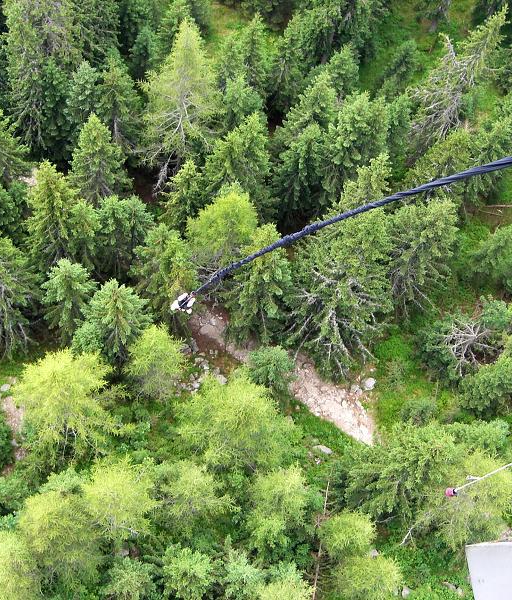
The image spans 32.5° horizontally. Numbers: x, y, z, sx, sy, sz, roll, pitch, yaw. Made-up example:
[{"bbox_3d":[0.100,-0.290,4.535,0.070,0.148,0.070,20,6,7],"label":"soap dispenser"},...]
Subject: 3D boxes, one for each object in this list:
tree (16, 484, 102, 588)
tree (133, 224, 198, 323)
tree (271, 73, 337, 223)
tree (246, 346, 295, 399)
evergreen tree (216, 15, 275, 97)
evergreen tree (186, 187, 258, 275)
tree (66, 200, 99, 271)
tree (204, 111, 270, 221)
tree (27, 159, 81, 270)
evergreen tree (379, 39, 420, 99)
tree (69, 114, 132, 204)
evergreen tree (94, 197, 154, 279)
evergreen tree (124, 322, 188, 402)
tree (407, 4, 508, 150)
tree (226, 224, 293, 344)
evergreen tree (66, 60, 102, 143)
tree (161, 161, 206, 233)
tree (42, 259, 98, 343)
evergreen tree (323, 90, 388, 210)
[{"bbox_3d":[-10.680,11.830,46.450,4.820,8.990,4.820,0,58,-7],"label":"tree"},{"bbox_3d":[-7.220,-2.210,68.950,5.420,12.880,5.420,2,59,-3],"label":"tree"},{"bbox_3d":[4.690,-12.780,73.430,5.950,17.000,5.950,2,59,-3],"label":"tree"},{"bbox_3d":[1.140,4.160,55.290,3.040,4.680,3.040,0,58,-7],"label":"tree"},{"bbox_3d":[-0.460,-18.340,66.830,4.220,8.660,4.220,0,58,-7],"label":"evergreen tree"},{"bbox_3d":[-2.660,-5.660,72.800,5.970,12.880,5.970,2,59,-3],"label":"evergreen tree"},{"bbox_3d":[-11.570,-4.390,57.740,2.160,6.900,2.160,0,58,-7],"label":"tree"},{"bbox_3d":[-0.870,-8.940,59.610,4.890,10.800,4.890,0,58,-7],"label":"tree"},{"bbox_3d":[-13.412,-5.691,58.453,3.570,13.470,3.570,14,61,0],"label":"tree"},{"bbox_3d":[12.162,-19.351,73.408,2.620,6.410,2.620,14,61,0],"label":"evergreen tree"},{"bbox_3d":[-11.187,-10.115,62.776,4.390,10.730,4.390,14,61,0],"label":"tree"},{"bbox_3d":[-8.917,-4.139,59.098,3.730,11.890,3.730,14,61,0],"label":"evergreen tree"},{"bbox_3d":[-6.506,3.919,56.269,3.810,10.290,3.810,3,62,-6],"label":"evergreen tree"},{"bbox_3d":[17.980,-19.130,77.960,6.700,17.000,6.700,2,59,-3],"label":"tree"},{"bbox_3d":[0.640,-1.600,67.810,5.440,14.420,5.440,2,59,-3],"label":"tree"},{"bbox_3d":[-15.770,-16.800,78.280,4.120,12.880,4.120,2,59,-3],"label":"evergreen tree"},{"bbox_3d":[-4.880,-7.440,60.410,3.110,7.040,3.110,0,58,-7],"label":"tree"},{"bbox_3d":[-14.890,-0.300,68.430,4.500,10.810,4.500,2,59,-3],"label":"tree"},{"bbox_3d":[9.510,-12.930,76.040,6.210,14.420,6.210,2,59,-3],"label":"evergreen tree"}]

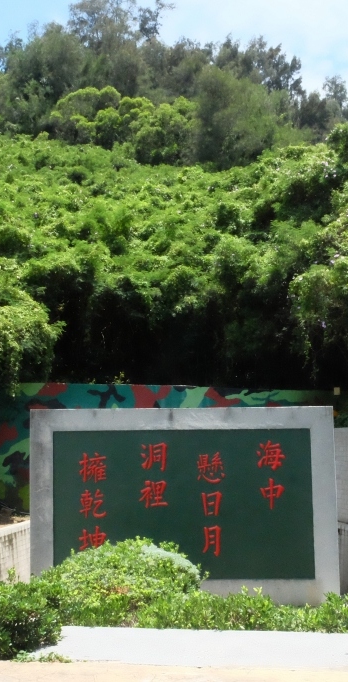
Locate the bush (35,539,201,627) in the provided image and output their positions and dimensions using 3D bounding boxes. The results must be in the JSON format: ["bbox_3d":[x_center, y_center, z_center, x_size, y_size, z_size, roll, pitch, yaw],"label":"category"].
[{"bbox_3d":[-0.520,2.220,7.250,1.520,0.700,1.050,0,-8,0],"label":"bush"}]

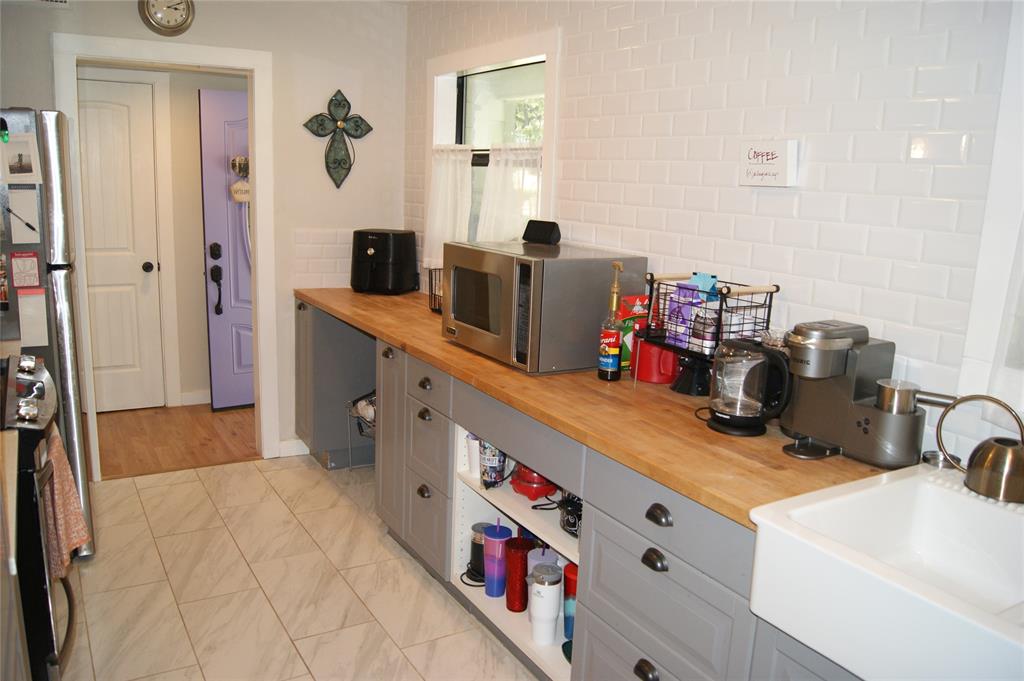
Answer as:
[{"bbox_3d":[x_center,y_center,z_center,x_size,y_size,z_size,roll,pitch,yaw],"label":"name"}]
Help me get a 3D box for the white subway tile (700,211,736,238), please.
[{"bbox_3d":[0.652,-0.366,2.448,0.010,0.079,0.153,-5,14,-32],"label":"white subway tile"}]

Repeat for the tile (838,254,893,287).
[{"bbox_3d":[0.925,-0.180,2.015,0.010,0.079,0.153,-5,14,-32],"label":"tile"}]

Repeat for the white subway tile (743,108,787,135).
[{"bbox_3d":[0.732,-0.637,2.231,0.010,0.076,0.152,-5,14,-32],"label":"white subway tile"}]

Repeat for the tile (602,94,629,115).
[{"bbox_3d":[0.379,-0.855,2.780,0.009,0.075,0.150,-5,14,-31],"label":"tile"}]

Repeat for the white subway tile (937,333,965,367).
[{"bbox_3d":[1.040,0.024,1.815,0.010,0.076,0.065,-5,14,-32],"label":"white subway tile"}]

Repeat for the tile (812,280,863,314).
[{"bbox_3d":[0.875,-0.118,2.072,0.010,0.076,0.152,-5,14,-32],"label":"tile"}]

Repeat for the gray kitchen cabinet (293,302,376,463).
[{"bbox_3d":[-0.870,0.205,4.388,0.620,0.890,0.320,-5,14,-32],"label":"gray kitchen cabinet"}]

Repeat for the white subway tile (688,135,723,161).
[{"bbox_3d":[0.615,-0.610,2.453,0.009,0.076,0.150,-5,14,-32],"label":"white subway tile"}]

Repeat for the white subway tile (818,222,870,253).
[{"bbox_3d":[0.889,-0.277,2.062,0.010,0.076,0.152,-5,14,-32],"label":"white subway tile"}]

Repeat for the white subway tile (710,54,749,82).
[{"bbox_3d":[0.664,-0.829,2.349,0.010,0.079,0.153,-5,14,-32],"label":"white subway tile"}]

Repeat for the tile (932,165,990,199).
[{"bbox_3d":[1.063,-0.372,1.813,0.009,0.076,0.143,-7,15,-32],"label":"tile"}]

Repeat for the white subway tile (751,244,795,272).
[{"bbox_3d":[0.763,-0.248,2.270,0.009,0.076,0.150,-5,14,-32],"label":"white subway tile"}]

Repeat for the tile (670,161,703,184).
[{"bbox_3d":[0.576,-0.553,2.543,0.010,0.079,0.153,-5,14,-32],"label":"tile"}]

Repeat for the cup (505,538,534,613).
[{"bbox_3d":[0.024,0.811,2.654,0.100,0.255,0.100,2,12,0],"label":"cup"}]

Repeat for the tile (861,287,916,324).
[{"bbox_3d":[0.964,-0.089,1.969,0.010,0.076,0.152,-5,14,-32],"label":"tile"}]

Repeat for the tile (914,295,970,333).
[{"bbox_3d":[1.026,-0.064,1.829,0.009,0.075,0.150,-5,14,-31],"label":"tile"}]

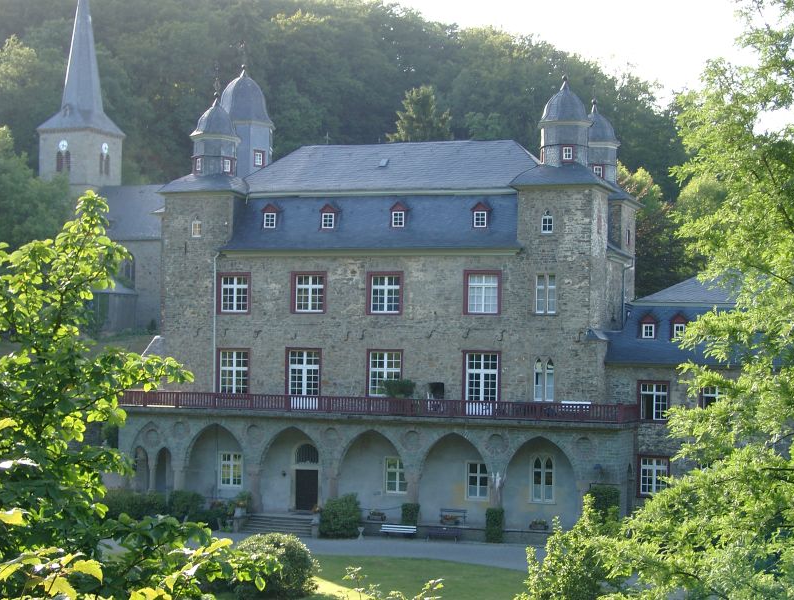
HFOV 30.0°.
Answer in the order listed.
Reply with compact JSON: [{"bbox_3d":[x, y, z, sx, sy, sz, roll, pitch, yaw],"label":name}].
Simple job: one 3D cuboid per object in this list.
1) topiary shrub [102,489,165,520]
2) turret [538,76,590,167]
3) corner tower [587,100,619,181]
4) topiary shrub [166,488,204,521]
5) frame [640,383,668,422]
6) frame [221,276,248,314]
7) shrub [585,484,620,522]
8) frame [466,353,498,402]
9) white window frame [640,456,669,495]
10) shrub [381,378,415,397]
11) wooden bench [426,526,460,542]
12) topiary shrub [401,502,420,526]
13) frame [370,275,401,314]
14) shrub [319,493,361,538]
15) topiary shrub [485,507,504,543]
[{"bbox_3d":[-15.066,11.931,84.794,3.100,2.187,1.500,0,-1,19],"label":"topiary shrub"},{"bbox_3d":[8.727,-9.247,76.835,2.750,4.798,2.750,0,-2,19],"label":"turret"},{"bbox_3d":[12.145,-9.747,90.958,3.167,5.304,3.167,0,-1,19],"label":"corner tower"},{"bbox_3d":[-11.552,11.401,81.365,1.900,2.002,1.700,0,-1,17],"label":"topiary shrub"},{"bbox_3d":[12.799,5.066,73.649,1.367,1.815,0.150,0,-2,19],"label":"frame"},{"bbox_3d":[-8.840,-0.306,80.713,1.622,2.009,0.150,0,-2,19],"label":"frame"},{"bbox_3d":[10.489,10.907,74.860,1.599,3.029,1.200,0,-1,17],"label":"shrub"},{"bbox_3d":[4.616,4.465,80.047,1.781,3.136,0.150,0,-1,17],"label":"frame"},{"bbox_3d":[13.431,9.197,77.226,1.374,1.891,0.150,0,-1,17],"label":"white window frame"},{"bbox_3d":[0.076,4.554,75.128,1.700,1.100,1.300,0,-2,19],"label":"shrub"},{"bbox_3d":[2.316,11.518,72.649,1.662,0.770,0.580,0,-2,19],"label":"wooden bench"},{"bbox_3d":[0.715,11.923,79.616,0.800,1.966,0.700,0,-1,19],"label":"topiary shrub"},{"bbox_3d":[-0.618,-0.268,77.850,1.649,1.990,0.150,0,-2,19],"label":"frame"},{"bbox_3d":[-3.096,11.740,80.646,2.100,2.427,1.900,0,-1,19],"label":"shrub"},{"bbox_3d":[5.140,11.922,78.120,0.800,1.867,0.700,0,-1,19],"label":"topiary shrub"}]

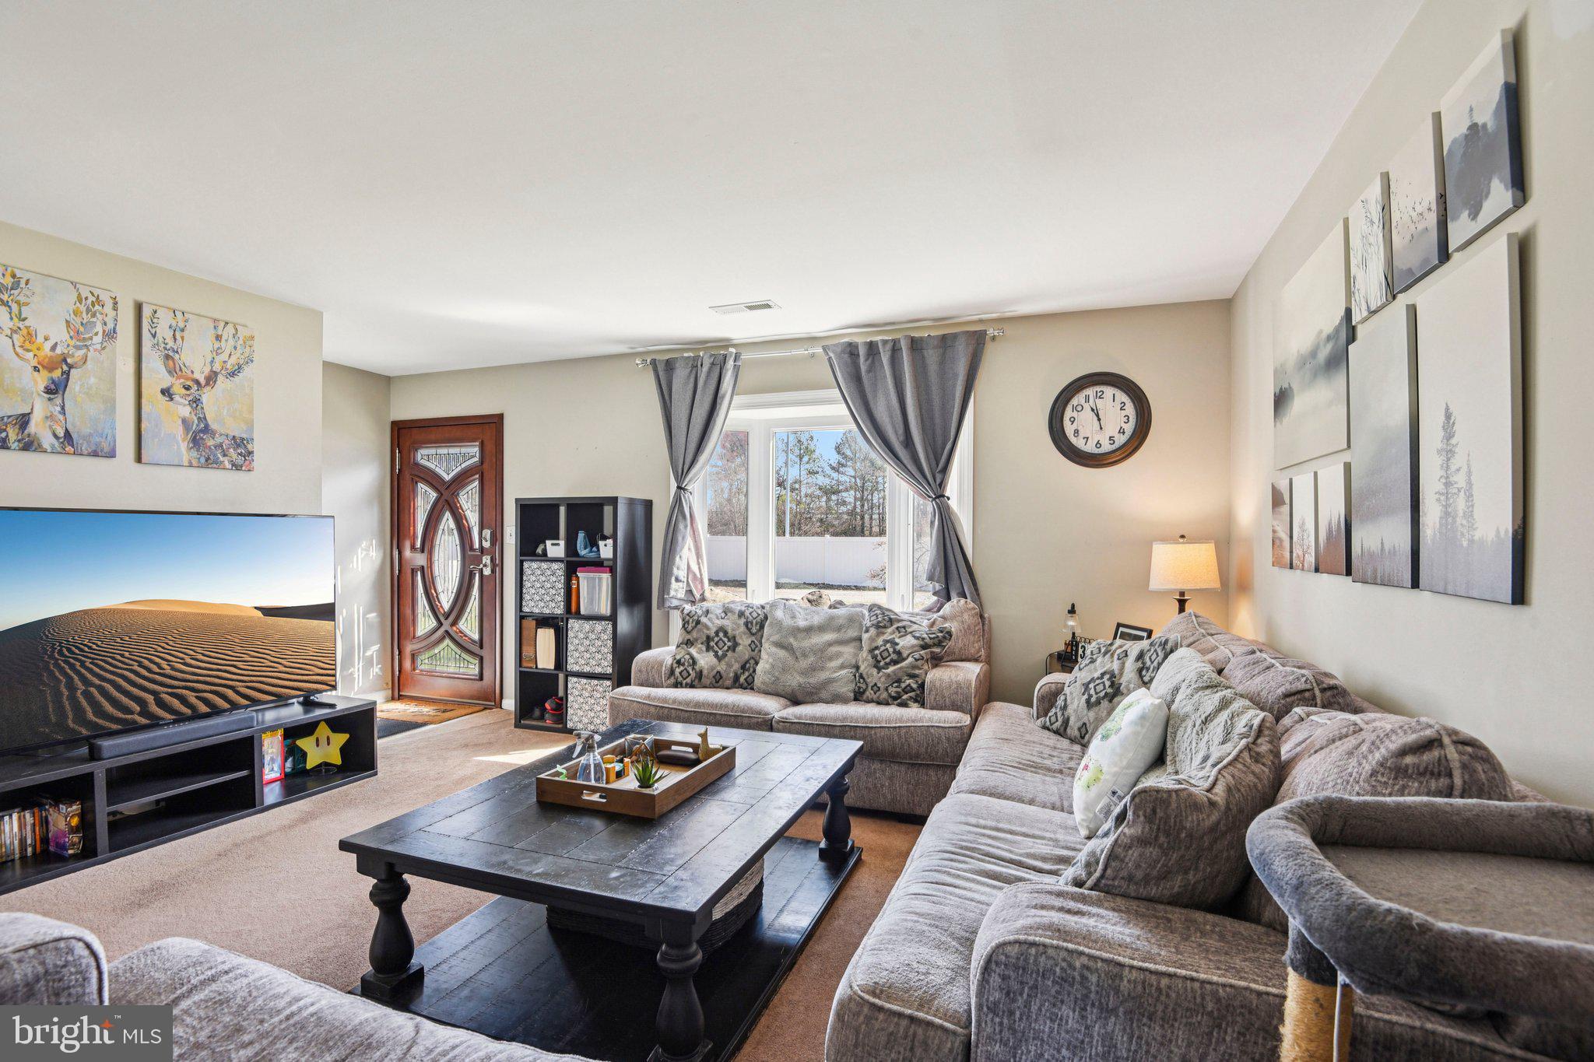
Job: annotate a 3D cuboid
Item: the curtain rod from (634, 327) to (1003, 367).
[{"bbox_3d":[0.033,-1.060,4.159,2.285,0.075,0.100,1,0,21],"label":"curtain rod"}]

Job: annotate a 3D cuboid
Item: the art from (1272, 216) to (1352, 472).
[{"bbox_3d":[1.591,-0.523,2.207,0.022,0.610,0.750,1,0,21],"label":"art"}]

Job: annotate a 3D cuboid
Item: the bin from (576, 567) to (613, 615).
[{"bbox_3d":[-1.188,0.379,4.521,0.250,0.310,0.340,0,-1,21],"label":"bin"}]

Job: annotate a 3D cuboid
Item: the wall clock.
[{"bbox_3d":[1.540,-0.565,3.605,0.485,0.492,0.055,1,0,21],"label":"wall clock"}]

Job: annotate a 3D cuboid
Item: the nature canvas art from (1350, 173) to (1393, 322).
[{"bbox_3d":[1.550,-0.753,1.914,0.019,0.337,0.222,0,-1,21],"label":"nature canvas art"}]

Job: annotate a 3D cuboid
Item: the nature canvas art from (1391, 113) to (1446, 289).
[{"bbox_3d":[1.457,-0.755,1.666,0.019,0.337,0.222,0,-1,21],"label":"nature canvas art"}]

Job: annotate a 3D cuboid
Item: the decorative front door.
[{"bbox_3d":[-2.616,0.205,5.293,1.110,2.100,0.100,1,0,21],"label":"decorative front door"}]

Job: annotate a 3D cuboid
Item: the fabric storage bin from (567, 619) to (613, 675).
[{"bbox_3d":[-1.210,0.725,4.524,0.325,0.335,0.350,0,-1,21],"label":"fabric storage bin"}]

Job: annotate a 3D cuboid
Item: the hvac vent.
[{"bbox_3d":[-0.267,-1.149,3.664,0.352,0.018,0.142,1,0,21],"label":"hvac vent"}]

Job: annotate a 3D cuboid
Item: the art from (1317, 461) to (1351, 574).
[{"bbox_3d":[1.646,-0.029,2.166,0.019,0.330,0.222,0,-1,21],"label":"art"}]

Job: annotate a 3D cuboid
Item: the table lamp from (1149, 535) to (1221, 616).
[{"bbox_3d":[1.761,0.307,3.241,0.295,0.575,0.295,1,0,21],"label":"table lamp"}]

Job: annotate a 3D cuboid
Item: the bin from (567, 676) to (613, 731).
[{"bbox_3d":[-1.211,1.074,4.519,0.325,0.335,0.350,0,-1,21],"label":"bin"}]

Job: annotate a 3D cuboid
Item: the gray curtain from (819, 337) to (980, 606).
[{"bbox_3d":[0.594,-0.317,4.054,0.950,1.585,0.140,0,-1,19],"label":"gray curtain"}]

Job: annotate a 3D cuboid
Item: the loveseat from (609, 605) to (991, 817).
[{"bbox_3d":[0.071,0.812,3.650,1.760,0.890,0.990,0,-1,18],"label":"loveseat"}]

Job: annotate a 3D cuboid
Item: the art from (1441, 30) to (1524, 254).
[{"bbox_3d":[1.222,-0.683,1.270,0.022,0.310,0.207,1,0,21],"label":"art"}]

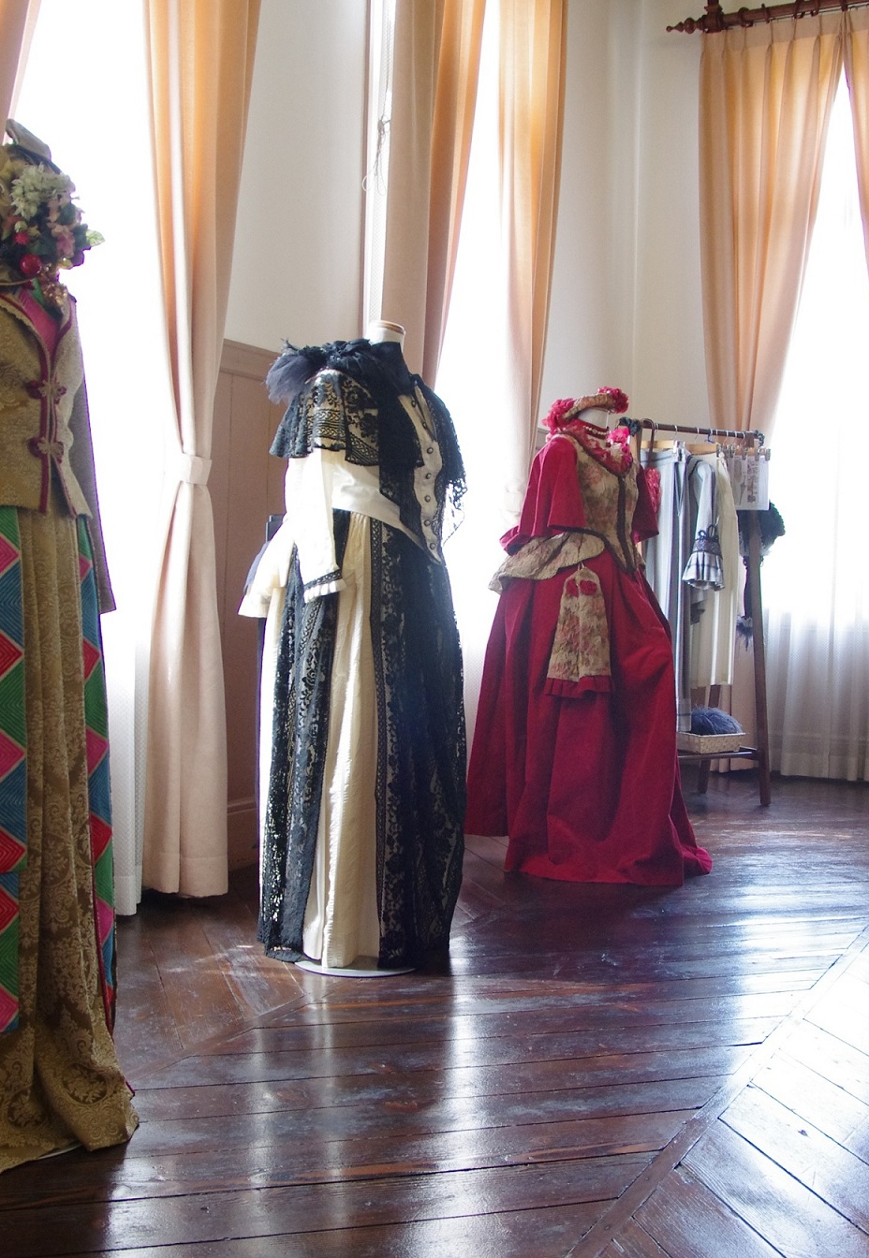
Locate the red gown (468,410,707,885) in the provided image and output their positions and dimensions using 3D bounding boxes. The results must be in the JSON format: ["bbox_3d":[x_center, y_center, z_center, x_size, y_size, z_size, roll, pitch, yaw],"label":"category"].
[{"bbox_3d":[0.504,0.036,4.064,0.700,1.410,0.800,0,3,-40],"label":"red gown"}]

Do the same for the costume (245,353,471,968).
[{"bbox_3d":[-0.181,0.044,2.973,0.560,1.420,0.500,3,3,35],"label":"costume"}]

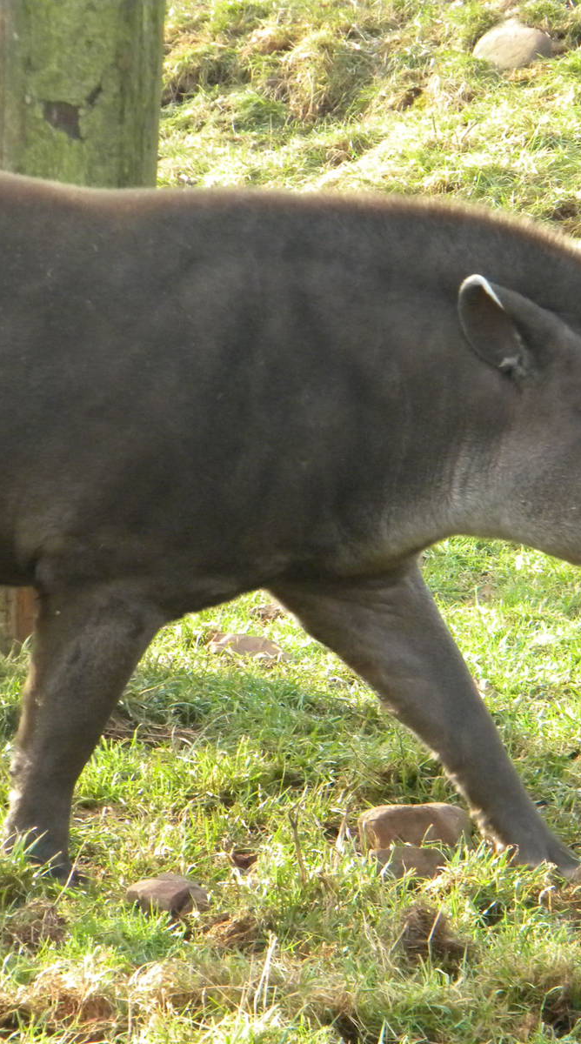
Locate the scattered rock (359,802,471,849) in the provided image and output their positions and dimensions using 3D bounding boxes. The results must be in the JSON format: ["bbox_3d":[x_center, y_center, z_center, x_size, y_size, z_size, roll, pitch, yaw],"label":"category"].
[{"bbox_3d":[0.158,0.388,7.550,0.138,0.060,0.095,0,8,0],"label":"scattered rock"}]

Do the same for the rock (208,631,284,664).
[{"bbox_3d":[-0.070,0.189,8.970,0.115,0.038,0.085,0,8,0],"label":"rock"}]

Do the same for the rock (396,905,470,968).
[{"bbox_3d":[0.166,0.485,6.960,0.092,0.068,0.075,0,8,0],"label":"rock"}]

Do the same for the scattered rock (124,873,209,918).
[{"bbox_3d":[-0.150,0.455,7.230,0.098,0.045,0.080,-2,8,-15],"label":"scattered rock"}]

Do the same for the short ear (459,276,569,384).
[{"bbox_3d":[0.273,-0.237,7.270,0.120,0.122,0.080,3,9,22],"label":"short ear"}]

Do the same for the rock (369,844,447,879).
[{"bbox_3d":[0.148,0.427,7.450,0.097,0.043,0.070,0,8,0],"label":"rock"}]

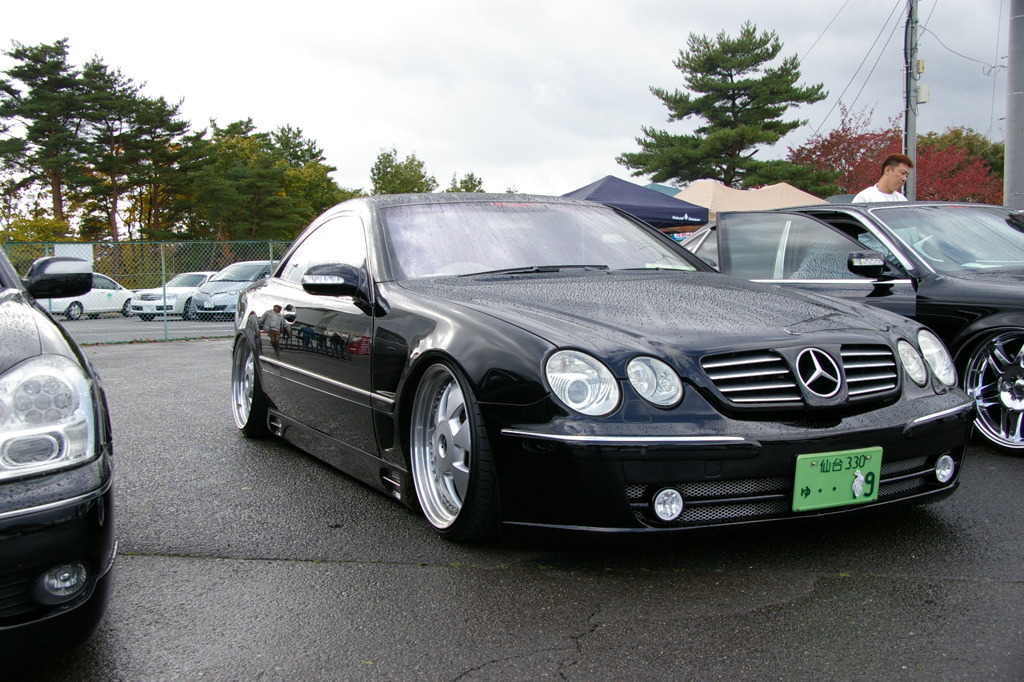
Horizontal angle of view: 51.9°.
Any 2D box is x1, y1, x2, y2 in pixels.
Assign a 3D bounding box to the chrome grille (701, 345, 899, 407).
[{"bbox_3d":[0.898,0.101,3.134,0.775,0.175,0.130,-2,3,-27],"label":"chrome grille"}]

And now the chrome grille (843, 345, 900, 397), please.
[{"bbox_3d":[1.109,0.084,3.251,0.290,0.150,0.100,-2,3,-27],"label":"chrome grille"}]

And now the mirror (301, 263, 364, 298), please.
[{"bbox_3d":[-0.716,-0.237,4.182,0.220,0.142,0.130,-2,3,-27],"label":"mirror"}]

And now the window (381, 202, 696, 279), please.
[{"bbox_3d":[0.138,-0.430,4.603,1.400,0.130,0.750,-2,33,-27],"label":"window"}]

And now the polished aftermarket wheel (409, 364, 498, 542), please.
[{"bbox_3d":[-0.131,0.347,3.505,0.250,0.635,0.635,1,2,-27],"label":"polished aftermarket wheel"}]

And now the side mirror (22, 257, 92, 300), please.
[{"bbox_3d":[-1.507,-0.211,3.500,0.200,0.140,0.115,-2,3,-29],"label":"side mirror"}]

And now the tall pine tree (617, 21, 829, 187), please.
[{"bbox_3d":[7.256,-5.961,36.243,6.795,9.752,6.455,-1,3,0],"label":"tall pine tree"}]

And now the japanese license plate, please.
[{"bbox_3d":[0.949,0.399,3.055,0.330,0.165,0.020,-2,8,-27],"label":"japanese license plate"}]

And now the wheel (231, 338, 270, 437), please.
[{"bbox_3d":[-1.433,0.237,6.077,0.250,0.635,0.635,1,2,-27],"label":"wheel"}]

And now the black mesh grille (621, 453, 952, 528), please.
[{"bbox_3d":[0.909,0.426,3.136,1.240,0.145,0.200,-2,3,-27],"label":"black mesh grille"}]

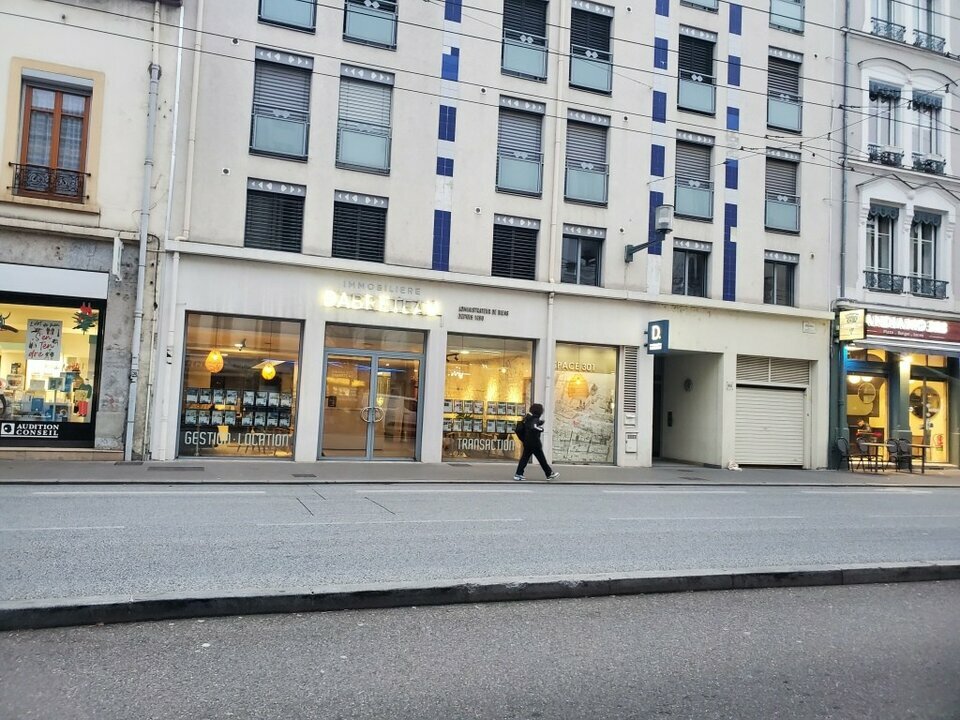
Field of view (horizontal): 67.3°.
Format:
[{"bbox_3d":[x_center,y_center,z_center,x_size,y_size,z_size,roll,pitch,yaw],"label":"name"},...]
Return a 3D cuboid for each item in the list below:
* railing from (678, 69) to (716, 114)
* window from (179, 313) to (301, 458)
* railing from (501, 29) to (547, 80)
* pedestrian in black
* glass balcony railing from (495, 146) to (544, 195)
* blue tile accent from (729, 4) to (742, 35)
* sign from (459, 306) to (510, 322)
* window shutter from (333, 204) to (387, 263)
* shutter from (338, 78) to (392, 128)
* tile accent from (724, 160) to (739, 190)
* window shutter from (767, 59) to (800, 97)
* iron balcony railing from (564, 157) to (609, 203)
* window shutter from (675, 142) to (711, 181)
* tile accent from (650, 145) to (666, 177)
[{"bbox_3d":[5.869,-7.167,19.420,1.198,1.118,0.080,4,-4,-19],"label":"railing"},{"bbox_3d":[-4.987,0.587,15.131,2.370,2.994,0.120,4,-3,-19],"label":"window"},{"bbox_3d":[1.121,-7.498,17.763,1.216,1.111,0.080,4,-4,-19],"label":"railing"},{"bbox_3d":[1.120,1.626,14.300,0.820,1.550,0.500,4,-4,-19],"label":"pedestrian in black"},{"bbox_3d":[0.980,-4.539,17.266,1.138,1.012,0.060,4,-4,-18],"label":"glass balcony railing"},{"bbox_3d":[6.955,-9.240,19.595,0.403,0.818,0.050,4,-3,-19],"label":"blue tile accent"},{"bbox_3d":[0.099,-1.048,16.836,1.236,0.300,0.040,4,-3,-19],"label":"sign"},{"bbox_3d":[-2.709,-2.880,16.283,1.190,1.260,0.060,4,-4,-19],"label":"window shutter"},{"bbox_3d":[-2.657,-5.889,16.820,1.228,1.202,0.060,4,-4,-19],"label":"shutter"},{"bbox_3d":[6.761,-4.995,19.354,0.403,0.814,0.050,4,-3,-19],"label":"tile accent"},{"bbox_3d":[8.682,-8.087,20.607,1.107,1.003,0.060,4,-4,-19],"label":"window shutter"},{"bbox_3d":[2.731,-4.573,18.419,1.224,1.010,0.060,4,-4,-19],"label":"iron balcony railing"},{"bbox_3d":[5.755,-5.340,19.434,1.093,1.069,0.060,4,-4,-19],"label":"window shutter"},{"bbox_3d":[4.727,-5.273,19.128,0.400,0.817,0.030,4,-4,-19],"label":"tile accent"}]

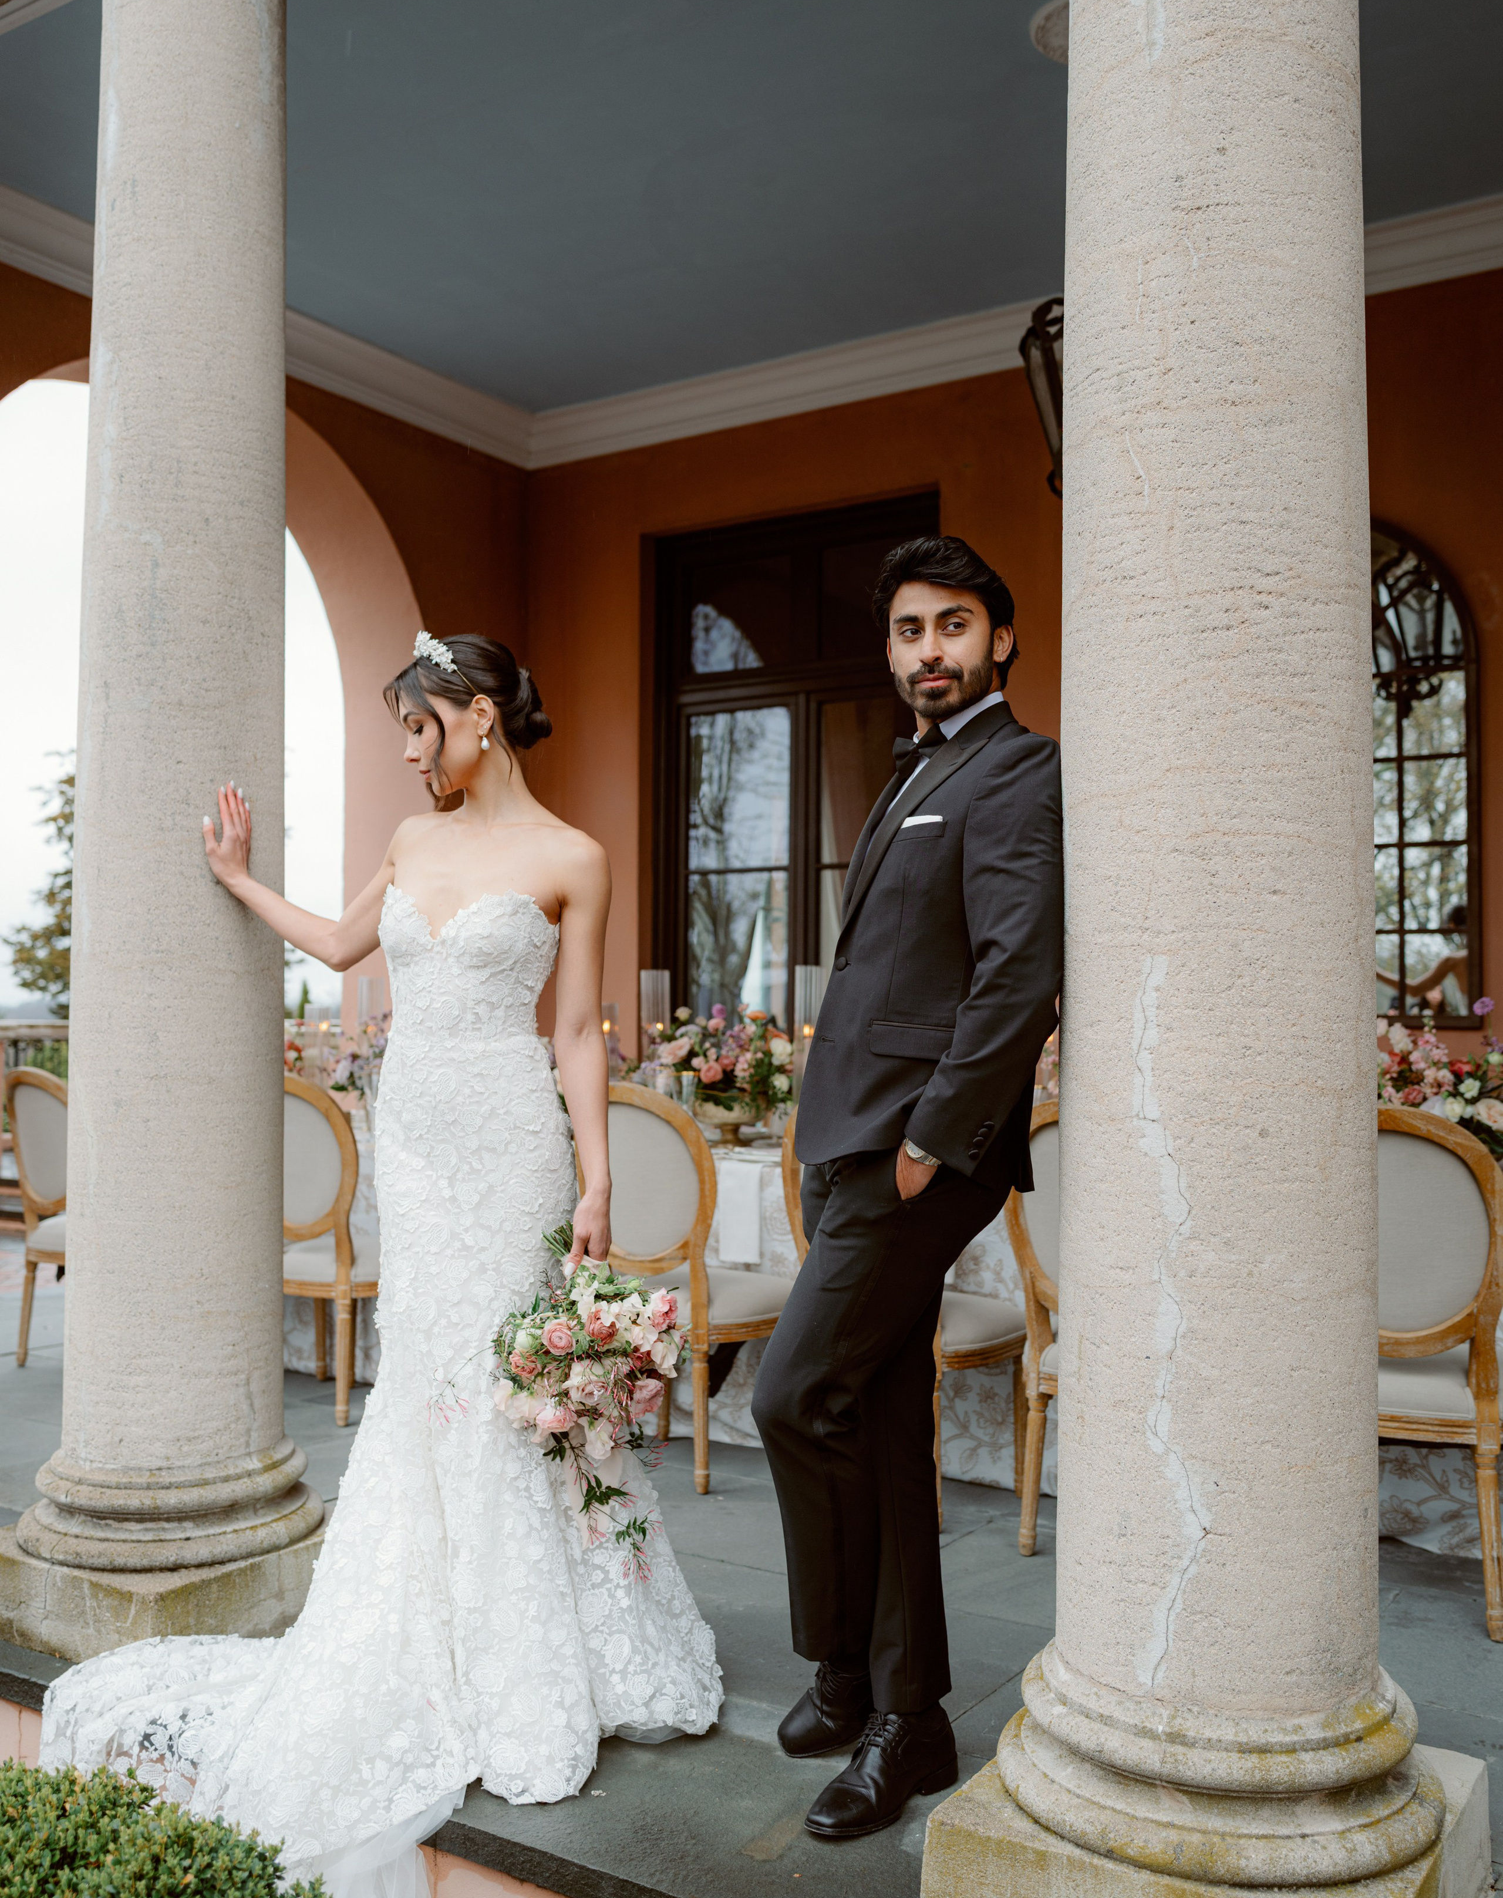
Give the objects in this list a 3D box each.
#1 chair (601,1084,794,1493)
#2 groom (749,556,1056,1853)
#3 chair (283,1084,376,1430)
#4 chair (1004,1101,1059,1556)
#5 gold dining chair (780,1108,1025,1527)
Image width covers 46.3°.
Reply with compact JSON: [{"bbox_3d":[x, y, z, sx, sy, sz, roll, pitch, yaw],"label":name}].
[{"bbox_3d":[-0.192,0.806,4.388,0.510,0.955,0.540,-1,-2,33],"label":"chair"},{"bbox_3d":[0.207,0.320,2.555,0.430,1.820,0.560,1,-2,-40],"label":"groom"},{"bbox_3d":[-1.171,0.822,5.010,0.510,0.955,0.540,-1,-2,32],"label":"chair"},{"bbox_3d":[0.834,0.788,3.737,0.510,0.955,0.540,-1,-2,32],"label":"chair"},{"bbox_3d":[0.349,0.797,4.045,0.510,0.955,0.540,-1,-2,32],"label":"gold dining chair"}]

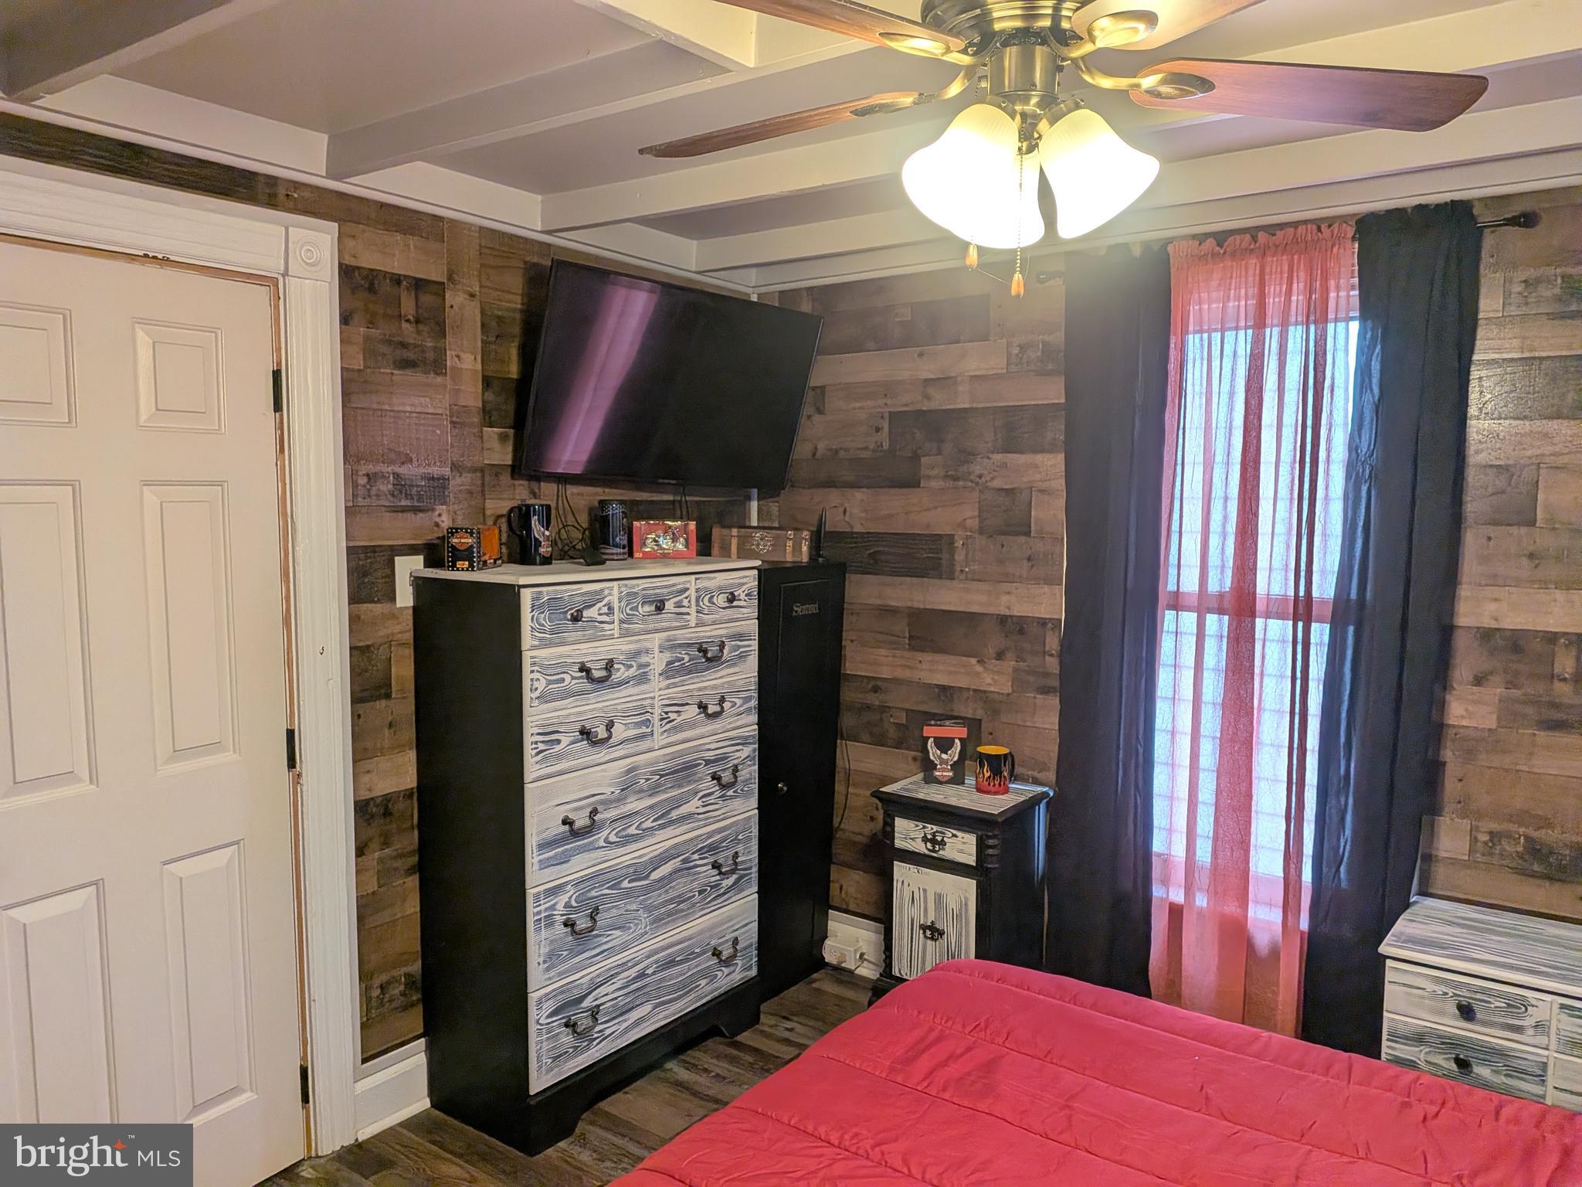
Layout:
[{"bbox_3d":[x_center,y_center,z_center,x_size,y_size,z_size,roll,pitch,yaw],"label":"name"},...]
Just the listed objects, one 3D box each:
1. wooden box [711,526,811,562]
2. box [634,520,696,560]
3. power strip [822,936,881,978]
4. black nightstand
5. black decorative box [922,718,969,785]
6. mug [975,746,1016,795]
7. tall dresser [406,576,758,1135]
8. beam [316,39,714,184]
[{"bbox_3d":[-0.077,-0.153,3.448,0.303,0.092,0.154,1,5,12],"label":"wooden box"},{"bbox_3d":[-0.367,-0.154,3.173,0.182,0.106,0.066,-1,5,-13],"label":"box"},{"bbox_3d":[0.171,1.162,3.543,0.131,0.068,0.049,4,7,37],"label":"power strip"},{"bbox_3d":[0.480,0.909,3.137,0.405,0.696,0.308,4,7,37],"label":"black nightstand"},{"bbox_3d":[0.457,0.465,3.223,0.128,0.172,0.092,1,5,8],"label":"black decorative box"},{"bbox_3d":[0.589,0.502,3.117,0.128,0.118,0.095,-2,6,-26],"label":"mug"},{"bbox_3d":[-0.503,0.592,2.925,0.393,1.343,0.847,4,7,37],"label":"tall dresser"},{"bbox_3d":[-0.557,-0.940,2.132,1.093,0.092,0.046,4,6,33],"label":"beam"}]

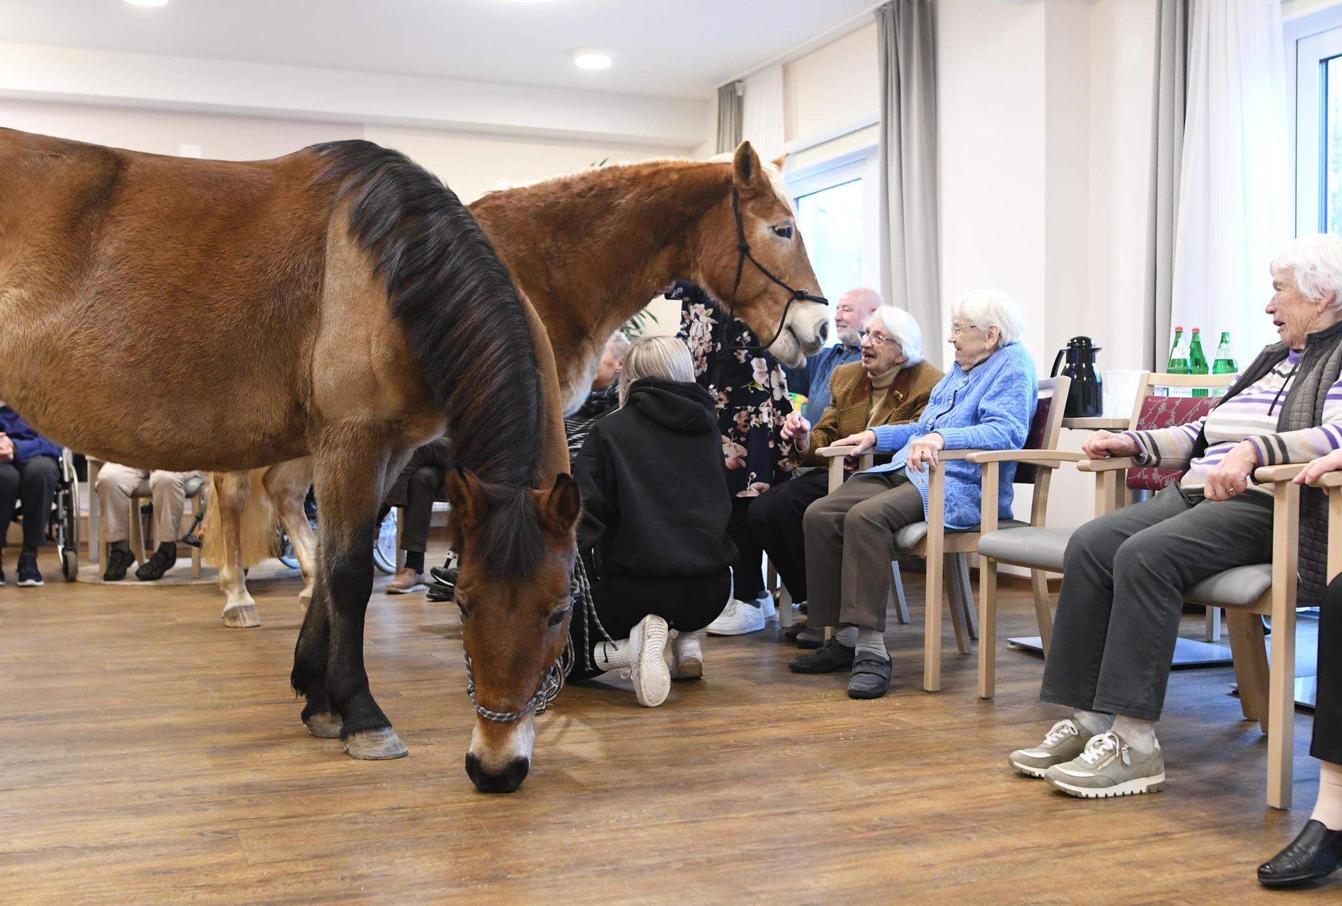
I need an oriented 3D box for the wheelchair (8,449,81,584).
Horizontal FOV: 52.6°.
[{"bbox_3d":[-3.080,0.107,6.387,0.640,0.920,0.920,-1,2,-22],"label":"wheelchair"}]

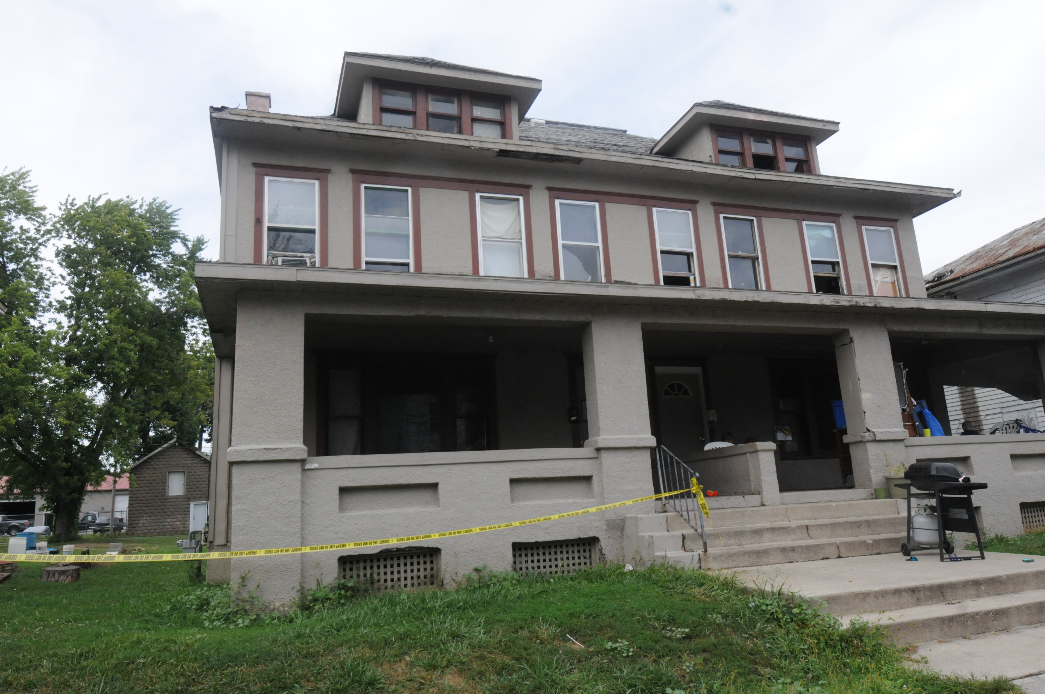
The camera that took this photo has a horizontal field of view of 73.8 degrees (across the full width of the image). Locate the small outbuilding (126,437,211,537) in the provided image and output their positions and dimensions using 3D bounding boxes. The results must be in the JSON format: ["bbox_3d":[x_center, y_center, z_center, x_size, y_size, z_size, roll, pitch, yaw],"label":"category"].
[{"bbox_3d":[-25.713,10.552,52.649,5.782,6.585,6.800,1,-13,-18],"label":"small outbuilding"}]

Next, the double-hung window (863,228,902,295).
[{"bbox_3d":[7.563,-1.757,14.588,0.837,1.563,0.140,1,-13,-18],"label":"double-hung window"}]

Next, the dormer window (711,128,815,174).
[{"bbox_3d":[4.990,-3.987,14.389,2.505,0.961,0.140,1,-13,-18],"label":"dormer window"}]

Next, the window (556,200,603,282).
[{"bbox_3d":[0.990,-1.775,11.957,0.790,1.520,0.120,1,-13,-18],"label":"window"}]

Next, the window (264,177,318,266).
[{"bbox_3d":[-3.603,-1.902,10.873,0.822,1.563,0.140,1,-13,-18],"label":"window"}]

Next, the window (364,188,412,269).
[{"bbox_3d":[-2.118,-1.826,10.968,0.772,1.520,0.120,1,-13,-18],"label":"window"}]

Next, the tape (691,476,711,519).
[{"bbox_3d":[1.911,1.610,7.440,0.212,0.440,0.120,1,-13,-18],"label":"tape"}]

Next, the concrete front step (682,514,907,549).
[{"bbox_3d":[3.179,2.106,7.912,3.246,0.183,0.311,1,-13,-18],"label":"concrete front step"}]

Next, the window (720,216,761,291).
[{"bbox_3d":[4.266,-1.800,13.491,0.826,1.563,0.140,1,-13,-18],"label":"window"}]

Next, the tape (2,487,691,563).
[{"bbox_3d":[-1.454,1.767,6.837,6.639,0.409,0.100,-1,-12,-11],"label":"tape"}]

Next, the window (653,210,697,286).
[{"bbox_3d":[2.784,-1.746,12.528,0.764,1.520,0.120,1,-13,-18],"label":"window"}]

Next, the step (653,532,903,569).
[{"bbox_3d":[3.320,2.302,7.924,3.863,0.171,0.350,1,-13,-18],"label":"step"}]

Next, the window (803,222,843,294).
[{"bbox_3d":[5.875,-1.696,13.513,0.775,1.520,0.120,1,-13,-18],"label":"window"}]

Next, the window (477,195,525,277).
[{"bbox_3d":[-0.350,-1.860,11.955,0.858,1.563,0.140,1,-13,-18],"label":"window"}]

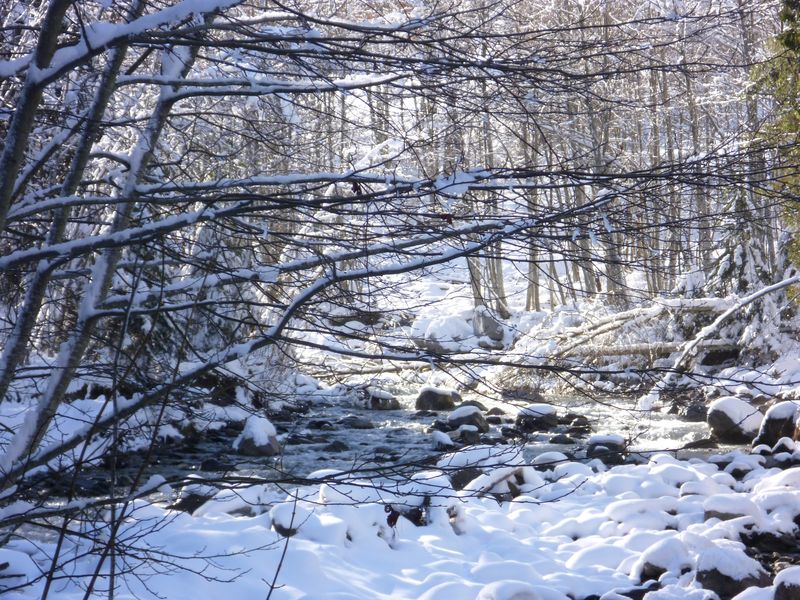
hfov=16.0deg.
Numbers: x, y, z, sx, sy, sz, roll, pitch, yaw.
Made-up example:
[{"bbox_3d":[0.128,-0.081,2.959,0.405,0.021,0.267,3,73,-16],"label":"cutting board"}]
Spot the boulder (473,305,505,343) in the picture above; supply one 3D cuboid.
[{"bbox_3d":[1.961,0.521,63.000,0.709,0.817,0.780,0,1,0],"label":"boulder"}]

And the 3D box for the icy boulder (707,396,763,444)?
[{"bbox_3d":[5.001,1.802,42.500,0.837,0.696,0.750,0,1,0],"label":"icy boulder"}]

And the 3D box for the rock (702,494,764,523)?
[{"bbox_3d":[3.578,2.237,30.500,0.665,0.315,0.520,0,1,0],"label":"rock"}]

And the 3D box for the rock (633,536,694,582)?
[{"bbox_3d":[2.410,2.392,26.200,0.571,0.411,0.500,0,1,0],"label":"rock"}]

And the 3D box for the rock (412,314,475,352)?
[{"bbox_3d":[0.927,0.731,62.000,1.396,0.804,1.100,0,1,0],"label":"rock"}]

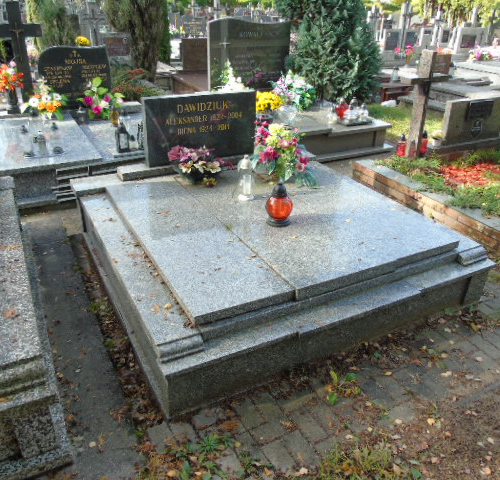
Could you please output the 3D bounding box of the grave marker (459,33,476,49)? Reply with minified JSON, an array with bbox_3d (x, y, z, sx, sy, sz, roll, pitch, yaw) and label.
[{"bbox_3d":[5.394,-4.864,11.360,0.499,0.296,0.030,-13,31,-25],"label":"grave marker"}]

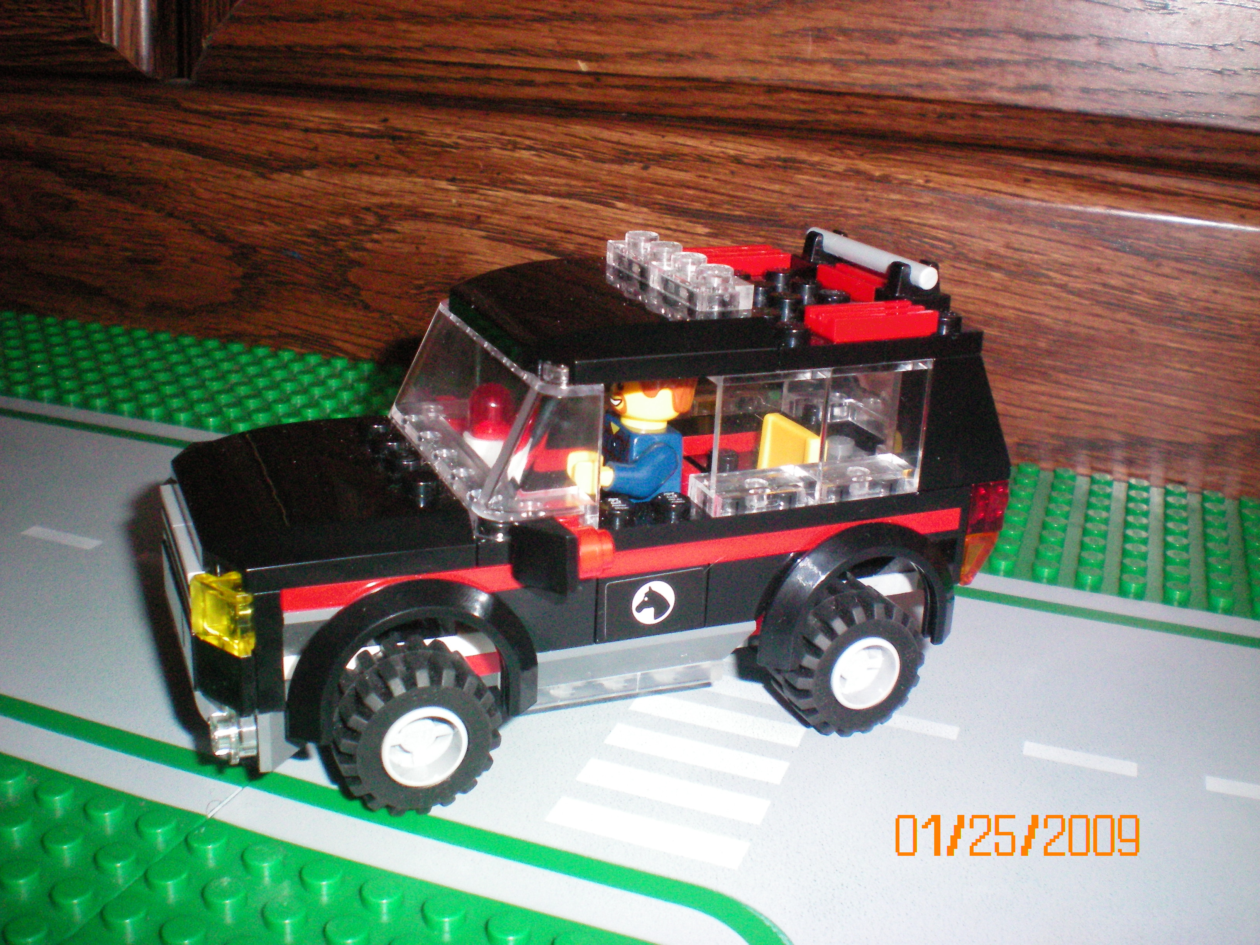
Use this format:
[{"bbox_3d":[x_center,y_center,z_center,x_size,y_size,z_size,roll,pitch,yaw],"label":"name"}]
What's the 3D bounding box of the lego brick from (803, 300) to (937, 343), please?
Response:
[{"bbox_3d":[0.032,-0.020,0.186,0.016,0.003,0.008,-6,22,-22],"label":"lego brick"}]

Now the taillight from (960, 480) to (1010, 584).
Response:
[{"bbox_3d":[0.050,0.008,0.205,0.006,0.016,0.008,-6,22,-22],"label":"taillight"}]

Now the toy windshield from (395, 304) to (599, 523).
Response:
[{"bbox_3d":[-0.020,-0.009,0.190,0.016,0.019,0.048,-6,22,-22],"label":"toy windshield"}]

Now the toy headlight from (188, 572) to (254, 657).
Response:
[{"bbox_3d":[-0.048,0.017,0.164,0.006,0.008,0.008,-6,22,-22],"label":"toy headlight"}]

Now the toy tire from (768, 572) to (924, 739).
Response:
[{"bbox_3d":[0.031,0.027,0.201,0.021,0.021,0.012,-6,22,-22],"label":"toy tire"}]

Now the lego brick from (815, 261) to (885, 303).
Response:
[{"bbox_3d":[0.036,-0.028,0.208,0.008,0.003,0.016,-6,22,-22],"label":"lego brick"}]

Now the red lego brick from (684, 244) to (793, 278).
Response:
[{"bbox_3d":[0.017,-0.034,0.221,0.016,0.003,0.008,-6,22,-22],"label":"red lego brick"}]

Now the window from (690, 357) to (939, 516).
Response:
[{"bbox_3d":[0.024,-0.006,0.188,0.032,0.019,0.008,-6,22,-22],"label":"window"}]

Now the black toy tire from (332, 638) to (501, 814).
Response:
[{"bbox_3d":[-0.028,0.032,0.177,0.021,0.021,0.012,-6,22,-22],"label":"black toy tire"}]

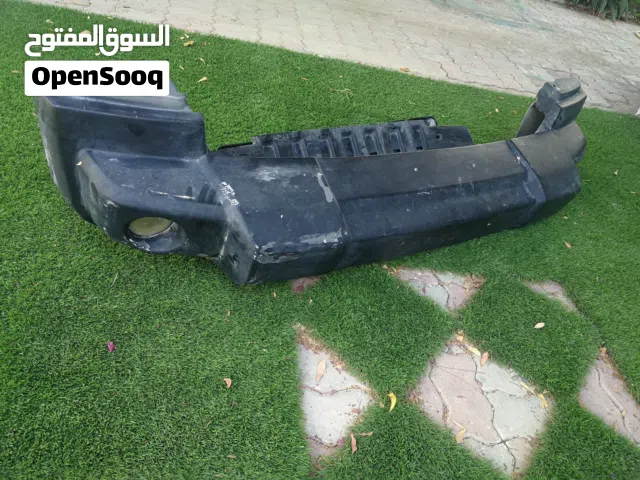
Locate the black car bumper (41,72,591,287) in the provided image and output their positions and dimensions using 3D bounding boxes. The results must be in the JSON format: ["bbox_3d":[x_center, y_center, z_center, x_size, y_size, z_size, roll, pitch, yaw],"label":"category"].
[{"bbox_3d":[0.241,-0.256,1.417,1.793,0.348,0.571,-10,45,-31],"label":"black car bumper"}]

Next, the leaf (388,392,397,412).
[{"bbox_3d":[0.140,0.307,0.949,0.015,0.010,0.043,12,38,-7],"label":"leaf"}]

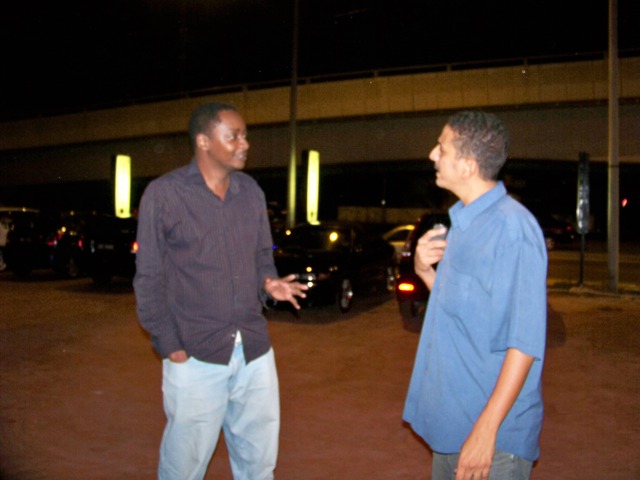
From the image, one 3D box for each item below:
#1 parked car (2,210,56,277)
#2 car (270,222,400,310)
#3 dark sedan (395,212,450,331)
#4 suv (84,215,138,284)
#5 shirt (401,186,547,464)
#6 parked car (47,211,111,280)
[{"bbox_3d":[-7.936,-0.042,16.272,1.750,1.520,4.300,2,2,18],"label":"parked car"},{"bbox_3d":[0.113,0.358,11.074,1.740,1.410,4.250,2,2,21],"label":"car"},{"bbox_3d":[2.535,0.390,9.822,1.750,1.530,4.200,2,2,19],"label":"dark sedan"},{"bbox_3d":[-3.436,0.158,13.973,1.730,1.460,4.350,2,2,20],"label":"suv"},{"bbox_3d":[0.478,0.244,1.850,0.340,0.800,0.490,0,2,-25],"label":"shirt"},{"bbox_3d":[-5.836,0.060,15.273,1.730,1.470,4.200,2,2,18],"label":"parked car"}]

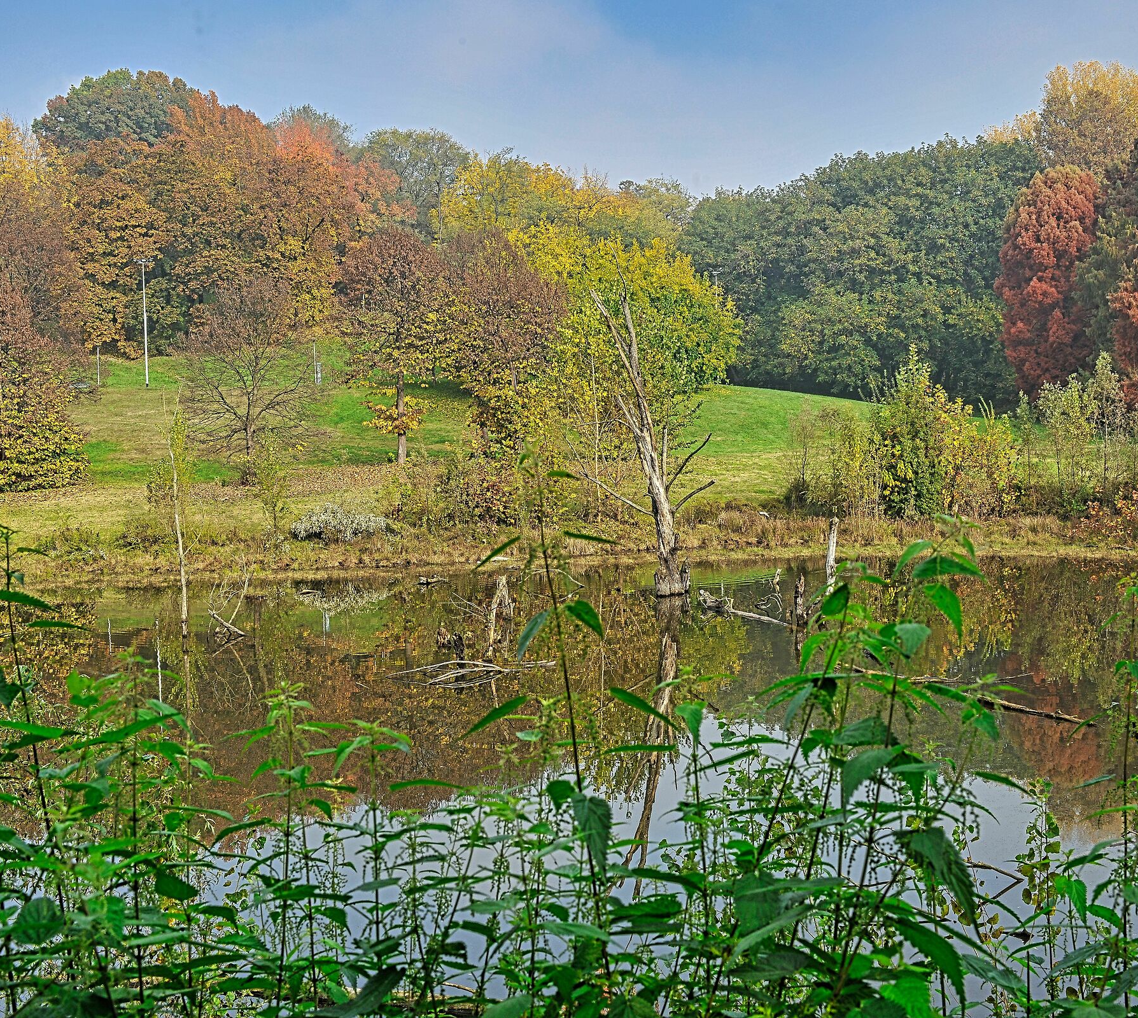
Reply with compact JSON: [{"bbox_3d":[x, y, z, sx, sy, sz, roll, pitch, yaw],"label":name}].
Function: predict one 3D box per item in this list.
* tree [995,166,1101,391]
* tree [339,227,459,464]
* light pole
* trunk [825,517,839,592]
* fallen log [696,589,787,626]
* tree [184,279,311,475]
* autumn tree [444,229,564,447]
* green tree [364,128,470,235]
[{"bbox_3d":[27.163,-12.794,84.179,5.954,13.105,5.954,-1,3,0],"label":"tree"},{"bbox_3d":[-6.527,-6.257,56.999,4.579,9.026,4.579,-1,3,0],"label":"tree"},{"bbox_3d":[-24.524,-10.691,85.599,0.950,7.454,0.400,-1,3,0],"label":"light pole"},{"bbox_3d":[5.797,1.040,32.711,0.260,1.768,0.250,-1,3,0],"label":"trunk"},{"bbox_3d":[3.477,1.956,29.725,0.500,0.376,3.212,-3,4,-27],"label":"fallen log"},{"bbox_3d":[-11.377,-4.577,52.143,4.523,6.972,4.523,-1,3,0],"label":"tree"},{"bbox_3d":[-2.788,-7.355,64.854,5.210,9.906,5.210,-1,3,0],"label":"autumn tree"},{"bbox_3d":[-13.542,-24.520,133.083,11.000,19.177,11.000,-1,3,0],"label":"green tree"}]

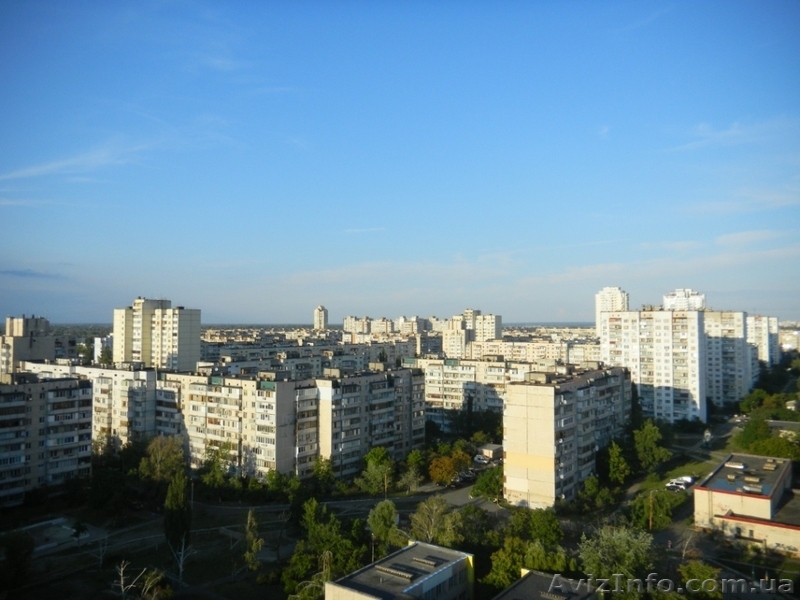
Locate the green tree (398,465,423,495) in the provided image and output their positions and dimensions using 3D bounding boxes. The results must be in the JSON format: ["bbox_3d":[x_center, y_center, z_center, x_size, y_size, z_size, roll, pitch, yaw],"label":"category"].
[{"bbox_3d":[2.690,43.686,158.380,5.870,6.795,5.694,0,-2,0],"label":"green tree"}]

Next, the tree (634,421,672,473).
[{"bbox_3d":[69.627,40.697,177.974,9.618,14.470,9.137,0,-2,0],"label":"tree"}]

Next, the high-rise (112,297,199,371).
[{"bbox_3d":[-115.600,25.529,307.622,35.000,53.000,21.000,-1,-2,32],"label":"high-rise"}]

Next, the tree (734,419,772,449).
[{"bbox_3d":[117.898,44.553,215.973,11.433,9.287,10.861,0,-2,0],"label":"tree"}]

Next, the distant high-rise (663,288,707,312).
[{"bbox_3d":[273.500,26.235,622.472,36.000,72.500,25.000,-1,-2,32],"label":"distant high-rise"}]

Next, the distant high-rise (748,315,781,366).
[{"bbox_3d":[346.948,39.383,628.000,34.000,48.000,17.000,-1,-2,34],"label":"distant high-rise"}]

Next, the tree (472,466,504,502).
[{"bbox_3d":[20.862,44.272,156.241,7.200,7.000,7.200,0,-2,0],"label":"tree"}]

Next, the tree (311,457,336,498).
[{"bbox_3d":[-18.283,42.356,155.803,6.254,9.282,6.066,0,-2,0],"label":"tree"}]

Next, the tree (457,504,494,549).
[{"bbox_3d":[13.792,42.063,119.925,6.465,7.885,6.141,0,-2,0],"label":"tree"}]

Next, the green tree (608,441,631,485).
[{"bbox_3d":[56.244,41.935,165.998,5.468,11.202,5.195,0,-2,0],"label":"green tree"}]

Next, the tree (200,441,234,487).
[{"bbox_3d":[-47.567,42.691,168.817,7.600,11.300,7.600,0,-2,0],"label":"tree"}]

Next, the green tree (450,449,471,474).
[{"bbox_3d":[16.617,44.520,177.847,5.328,6.821,5.062,0,-2,0],"label":"green tree"}]

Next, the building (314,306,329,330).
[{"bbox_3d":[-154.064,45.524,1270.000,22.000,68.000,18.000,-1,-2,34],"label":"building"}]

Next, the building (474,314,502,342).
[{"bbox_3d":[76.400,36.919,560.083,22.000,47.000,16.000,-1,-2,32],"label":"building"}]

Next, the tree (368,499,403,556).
[{"bbox_3d":[-2.596,41.908,119.706,6.000,9.300,6.000,0,-2,0],"label":"tree"}]

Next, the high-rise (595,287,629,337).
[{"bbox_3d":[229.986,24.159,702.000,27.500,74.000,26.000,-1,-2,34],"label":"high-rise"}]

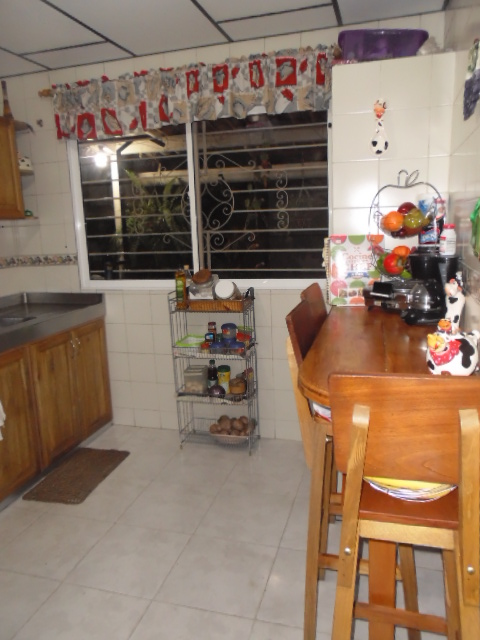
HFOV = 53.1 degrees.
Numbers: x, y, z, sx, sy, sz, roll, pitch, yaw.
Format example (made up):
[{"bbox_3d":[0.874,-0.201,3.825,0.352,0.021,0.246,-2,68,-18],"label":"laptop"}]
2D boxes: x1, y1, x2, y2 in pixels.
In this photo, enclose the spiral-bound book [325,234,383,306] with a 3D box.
[{"bbox_3d":[0.527,-0.227,2.211,0.258,0.324,0.030,1,5,17],"label":"spiral-bound book"}]

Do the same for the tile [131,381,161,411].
[{"bbox_3d":[-0.654,0.528,3.329,0.203,0.203,0.010,1,11,16],"label":"tile"}]

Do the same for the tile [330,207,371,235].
[{"bbox_3d":[0.535,-0.417,2.225,0.203,0.200,0.010,1,12,17],"label":"tile"}]

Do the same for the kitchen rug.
[{"bbox_3d":[-0.927,0.890,2.801,0.365,0.010,0.600,0,11,12],"label":"kitchen rug"}]

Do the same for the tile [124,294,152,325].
[{"bbox_3d":[-0.678,-0.070,3.213,0.203,0.203,0.010,1,11,16],"label":"tile"}]

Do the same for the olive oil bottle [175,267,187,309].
[{"bbox_3d":[-0.362,-0.191,2.937,0.054,0.262,0.052,1,12,17],"label":"olive oil bottle"}]

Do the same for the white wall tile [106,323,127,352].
[{"bbox_3d":[-0.869,0.124,3.341,0.200,0.200,0.010,1,12,17],"label":"white wall tile"}]

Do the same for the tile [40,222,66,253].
[{"bbox_3d":[-1.285,-0.554,3.324,0.200,0.200,0.010,1,12,17],"label":"tile"}]

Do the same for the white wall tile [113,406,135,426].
[{"bbox_3d":[-0.833,0.688,3.415,0.183,0.129,0.010,1,11,16],"label":"white wall tile"}]

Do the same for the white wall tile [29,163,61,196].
[{"bbox_3d":[-1.281,-0.945,3.213,0.203,0.203,0.010,1,11,16],"label":"white wall tile"}]

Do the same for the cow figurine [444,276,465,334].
[{"bbox_3d":[0.737,-0.049,1.638,0.060,0.192,0.052,-4,11,-10],"label":"cow figurine"}]

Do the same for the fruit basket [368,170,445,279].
[{"bbox_3d":[0.707,-0.357,2.044,0.305,0.540,0.220,1,12,17],"label":"fruit basket"}]

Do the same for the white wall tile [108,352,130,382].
[{"bbox_3d":[-0.861,0.324,3.381,0.200,0.200,0.010,1,12,17],"label":"white wall tile"}]

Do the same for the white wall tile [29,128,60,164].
[{"bbox_3d":[-1.307,-1.154,3.205,0.200,0.200,0.010,1,12,17],"label":"white wall tile"}]

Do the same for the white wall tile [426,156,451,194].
[{"bbox_3d":[0.858,-0.601,2.082,0.093,0.200,0.010,1,12,17],"label":"white wall tile"}]

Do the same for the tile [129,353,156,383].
[{"bbox_3d":[-0.662,0.329,3.290,0.203,0.203,0.010,1,11,16],"label":"tile"}]

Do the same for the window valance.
[{"bbox_3d":[-0.340,-1.265,2.726,1.695,0.310,0.100,1,12,17],"label":"window valance"}]

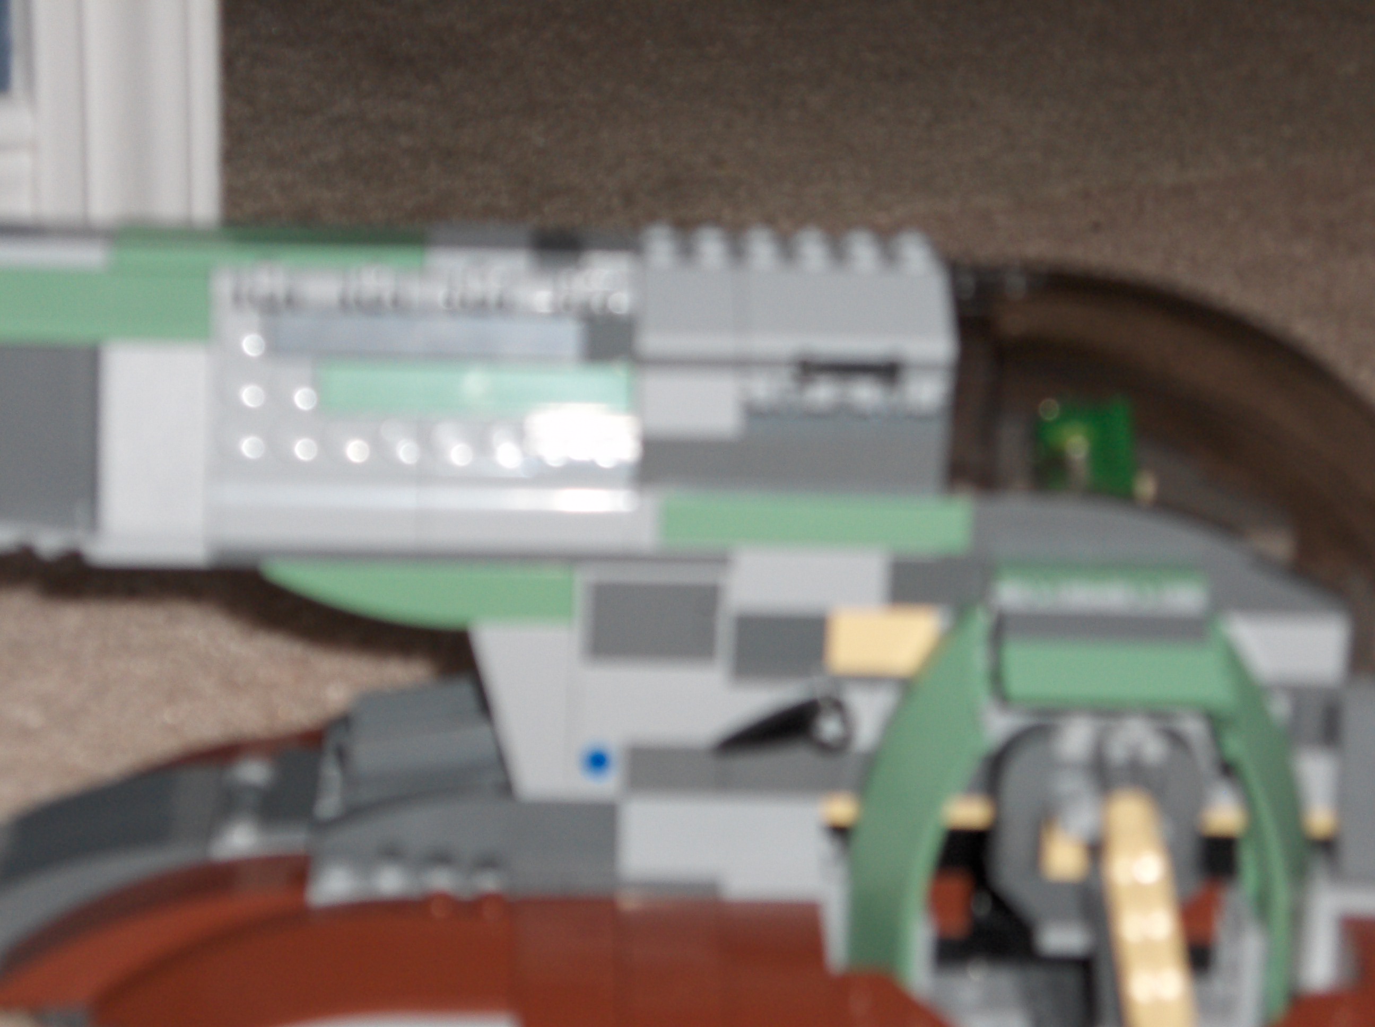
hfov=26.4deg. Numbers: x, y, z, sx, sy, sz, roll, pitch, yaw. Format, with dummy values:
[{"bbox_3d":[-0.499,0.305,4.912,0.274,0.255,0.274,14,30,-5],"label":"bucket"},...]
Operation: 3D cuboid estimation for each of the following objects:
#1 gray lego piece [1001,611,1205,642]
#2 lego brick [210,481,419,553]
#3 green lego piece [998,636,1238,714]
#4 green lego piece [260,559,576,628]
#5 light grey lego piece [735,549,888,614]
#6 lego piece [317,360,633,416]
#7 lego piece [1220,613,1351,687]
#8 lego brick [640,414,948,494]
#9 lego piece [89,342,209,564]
[{"bbox_3d":[0.064,0.016,0.452,0.032,0.004,0.009,1,21,0],"label":"gray lego piece"},{"bbox_3d":[-0.057,0.000,0.451,0.032,0.010,0.008,1,4,0],"label":"lego brick"},{"bbox_3d":[0.063,0.023,0.432,0.034,0.009,0.009,1,6,0],"label":"green lego piece"},{"bbox_3d":[-0.041,0.012,0.455,0.048,0.010,0.009,1,5,0],"label":"green lego piece"},{"bbox_3d":[0.019,0.010,0.450,0.024,0.010,0.008,1,5,0],"label":"light grey lego piece"},{"bbox_3d":[-0.033,-0.018,0.449,0.048,0.008,0.003,1,3,0],"label":"lego piece"},{"bbox_3d":[0.092,0.021,0.462,0.022,0.011,0.009,1,21,0],"label":"lego piece"},{"bbox_3d":[0.017,-0.009,0.459,0.048,0.010,0.009,1,21,0],"label":"lego brick"},{"bbox_3d":[-0.082,-0.009,0.451,0.017,0.034,0.008,1,4,0],"label":"lego piece"}]

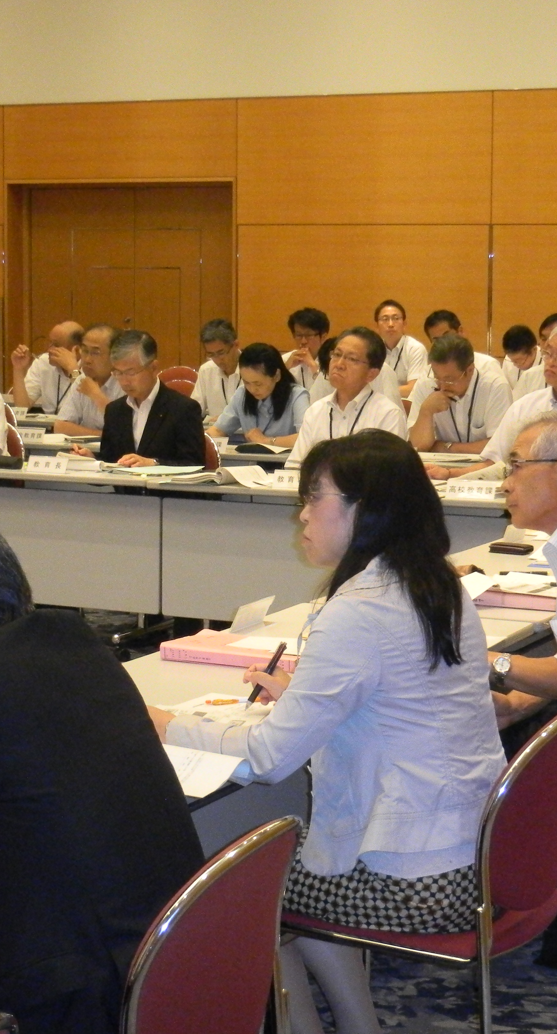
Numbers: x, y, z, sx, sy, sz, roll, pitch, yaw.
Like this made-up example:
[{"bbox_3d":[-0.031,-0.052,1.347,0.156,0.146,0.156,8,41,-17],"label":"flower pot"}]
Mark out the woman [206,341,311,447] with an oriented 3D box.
[{"bbox_3d":[-0.035,-0.199,9.699,0.500,1.134,0.660,4,8,30],"label":"woman"}]

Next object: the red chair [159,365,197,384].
[{"bbox_3d":[-0.769,-0.565,14.242,0.500,0.800,0.550,4,8,26],"label":"red chair"}]

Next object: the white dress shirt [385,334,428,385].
[{"bbox_3d":[0.738,-0.843,13.649,0.500,0.590,0.360,3,7,22],"label":"white dress shirt"}]

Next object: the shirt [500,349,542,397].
[{"bbox_3d":[1.548,-0.759,13.152,0.500,0.550,0.400,4,8,27],"label":"shirt"}]

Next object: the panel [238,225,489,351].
[{"bbox_3d":[0.532,-1.489,14.336,1.785,0.834,0.040,4,8,27],"label":"panel"}]

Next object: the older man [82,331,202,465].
[{"bbox_3d":[-0.606,-0.146,8.950,0.540,1.240,0.800,4,8,27],"label":"older man"}]

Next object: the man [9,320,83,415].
[{"bbox_3d":[-1.169,-0.450,11.653,0.520,1.180,0.720,5,8,33],"label":"man"}]

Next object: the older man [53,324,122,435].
[{"bbox_3d":[-0.908,-0.300,10.331,0.530,1.215,0.780,4,8,27],"label":"older man"}]

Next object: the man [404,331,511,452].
[{"bbox_3d":[0.770,-0.179,9.355,0.500,1.210,0.740,4,8,26],"label":"man"}]

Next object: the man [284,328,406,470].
[{"bbox_3d":[0.213,-0.106,8.534,0.540,1.270,0.800,4,8,27],"label":"man"}]

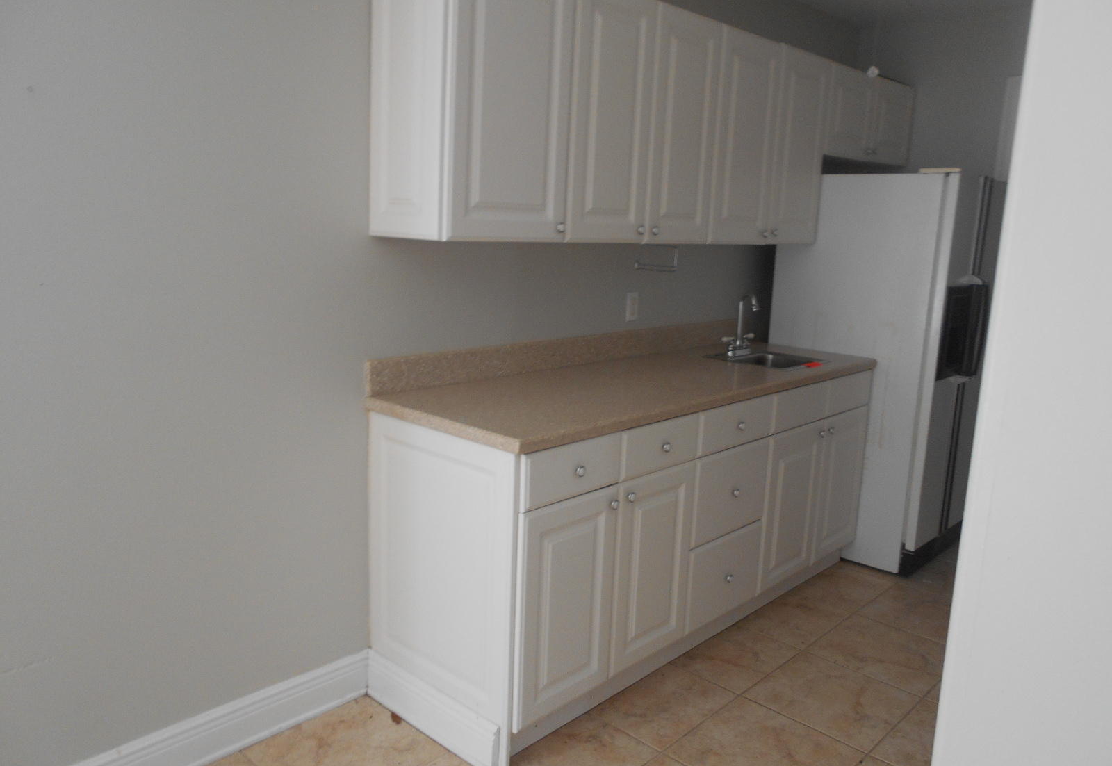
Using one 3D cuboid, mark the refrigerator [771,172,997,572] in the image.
[{"bbox_3d":[1.517,-0.084,3.820,0.760,1.641,0.833,12,14,42],"label":"refrigerator"}]

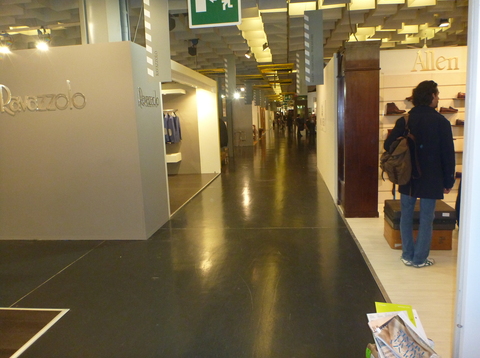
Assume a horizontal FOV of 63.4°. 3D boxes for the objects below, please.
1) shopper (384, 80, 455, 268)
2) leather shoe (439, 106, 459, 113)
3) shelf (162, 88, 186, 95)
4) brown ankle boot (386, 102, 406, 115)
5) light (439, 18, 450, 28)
[{"bbox_3d":[1.695,-0.026,3.705,0.600,1.770,0.440,2,10,28],"label":"shopper"},{"bbox_3d":[3.195,-1.054,5.941,0.290,0.110,0.130,-1,9,12],"label":"leather shoe"},{"bbox_3d":[-1.974,-2.323,10.434,1.000,0.120,0.380,-1,9,7],"label":"shelf"},{"bbox_3d":[2.483,-1.113,6.150,0.295,0.165,0.110,-2,9,5],"label":"brown ankle boot"},{"bbox_3d":[4.273,-3.270,8.114,0.240,0.220,0.220,-6,10,-22],"label":"light"}]

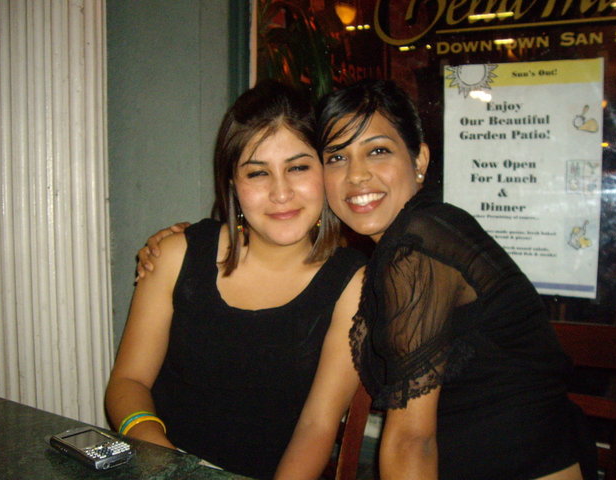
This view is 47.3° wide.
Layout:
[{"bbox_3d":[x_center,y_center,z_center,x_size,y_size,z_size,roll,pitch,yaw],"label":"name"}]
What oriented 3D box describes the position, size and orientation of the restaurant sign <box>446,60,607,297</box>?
[{"bbox_3d":[0.394,-0.111,1.312,0.280,0.432,0.008,2,9,22],"label":"restaurant sign"}]

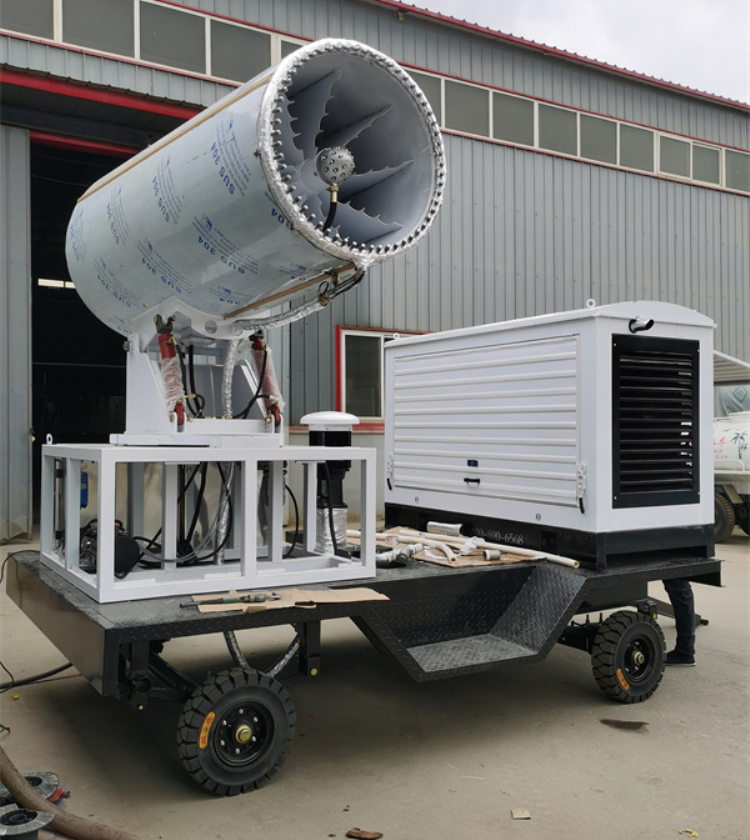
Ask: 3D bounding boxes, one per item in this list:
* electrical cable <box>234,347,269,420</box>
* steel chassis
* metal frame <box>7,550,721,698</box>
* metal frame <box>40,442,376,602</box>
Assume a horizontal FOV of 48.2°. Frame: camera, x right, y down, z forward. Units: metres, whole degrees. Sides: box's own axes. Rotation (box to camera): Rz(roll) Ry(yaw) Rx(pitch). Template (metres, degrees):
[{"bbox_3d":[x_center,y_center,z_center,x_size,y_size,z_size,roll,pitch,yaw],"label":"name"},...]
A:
[{"bbox_3d":[-0.642,-0.195,4.356,0.180,0.375,0.100,1,-1,-28],"label":"electrical cable"},{"bbox_3d":[-0.078,1.227,5.044,3.621,0.799,2.311,1,-1,-32],"label":"steel chassis"},{"bbox_3d":[-0.076,1.035,5.048,3.621,0.414,2.311,1,-1,-32],"label":"metal frame"},{"bbox_3d":[-0.939,0.479,4.543,1.399,0.665,1.336,1,-1,-32],"label":"metal frame"}]

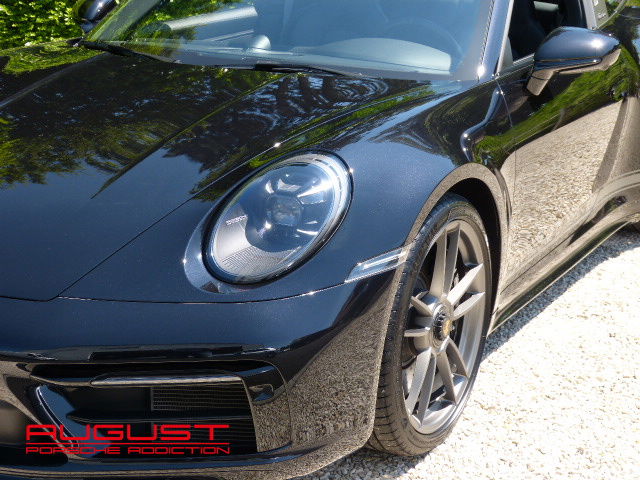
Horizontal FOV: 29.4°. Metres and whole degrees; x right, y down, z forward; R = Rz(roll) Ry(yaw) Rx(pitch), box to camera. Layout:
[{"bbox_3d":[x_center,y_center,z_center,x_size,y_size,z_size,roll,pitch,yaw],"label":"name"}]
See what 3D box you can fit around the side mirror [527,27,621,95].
[{"bbox_3d":[0.747,-0.529,3.636,0.250,0.195,0.140,8,18,29],"label":"side mirror"}]

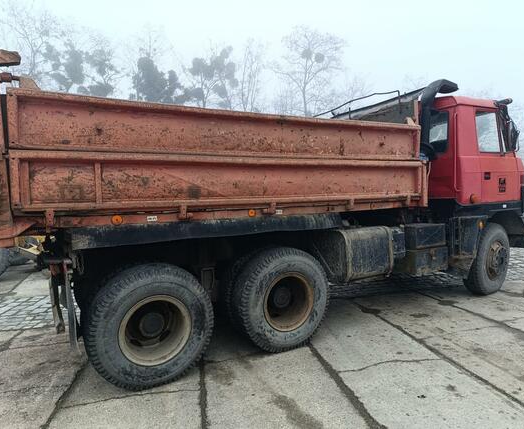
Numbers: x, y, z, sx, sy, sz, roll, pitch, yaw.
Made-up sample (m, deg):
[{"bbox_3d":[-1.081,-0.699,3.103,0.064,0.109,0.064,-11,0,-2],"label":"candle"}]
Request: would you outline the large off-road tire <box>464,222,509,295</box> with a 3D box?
[{"bbox_3d":[3.359,0.648,5.689,1.070,1.070,0.300,-5,3,-36],"label":"large off-road tire"}]

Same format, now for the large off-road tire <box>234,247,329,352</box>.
[{"bbox_3d":[0.222,0.884,3.976,1.070,1.070,0.305,-4,7,-28],"label":"large off-road tire"}]

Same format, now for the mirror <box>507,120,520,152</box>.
[{"bbox_3d":[3.739,-1.160,5.638,0.110,0.460,0.200,-4,3,-21],"label":"mirror"}]

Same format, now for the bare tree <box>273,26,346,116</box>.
[{"bbox_3d":[5.212,-9.695,38.434,7.000,18.333,6.800,-3,3,6],"label":"bare tree"}]

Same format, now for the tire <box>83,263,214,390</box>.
[{"bbox_3d":[-0.955,0.973,3.341,1.070,1.070,0.305,-4,7,-28],"label":"tire"}]

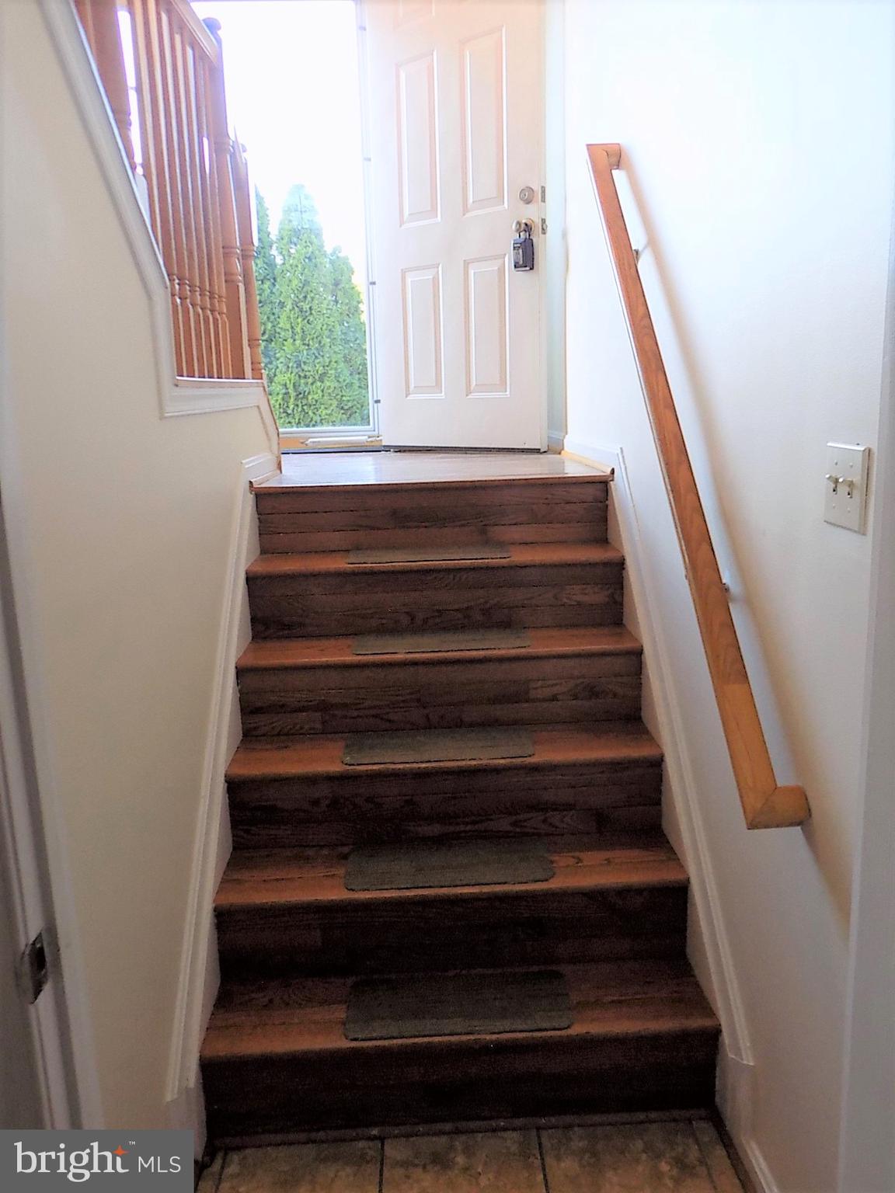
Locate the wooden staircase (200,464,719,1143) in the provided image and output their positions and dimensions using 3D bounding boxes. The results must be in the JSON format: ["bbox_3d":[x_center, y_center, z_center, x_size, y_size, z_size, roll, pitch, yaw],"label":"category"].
[{"bbox_3d":[-0.007,0.358,2.345,1.050,1.235,1.186,-2,11,-2],"label":"wooden staircase"}]

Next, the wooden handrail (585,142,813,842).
[{"bbox_3d":[0.469,-0.420,2.004,0.097,0.048,1.909,-2,56,-2],"label":"wooden handrail"}]

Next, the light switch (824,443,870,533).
[{"bbox_3d":[0.541,-0.151,1.288,0.020,0.114,0.117,-2,11,-2],"label":"light switch"}]

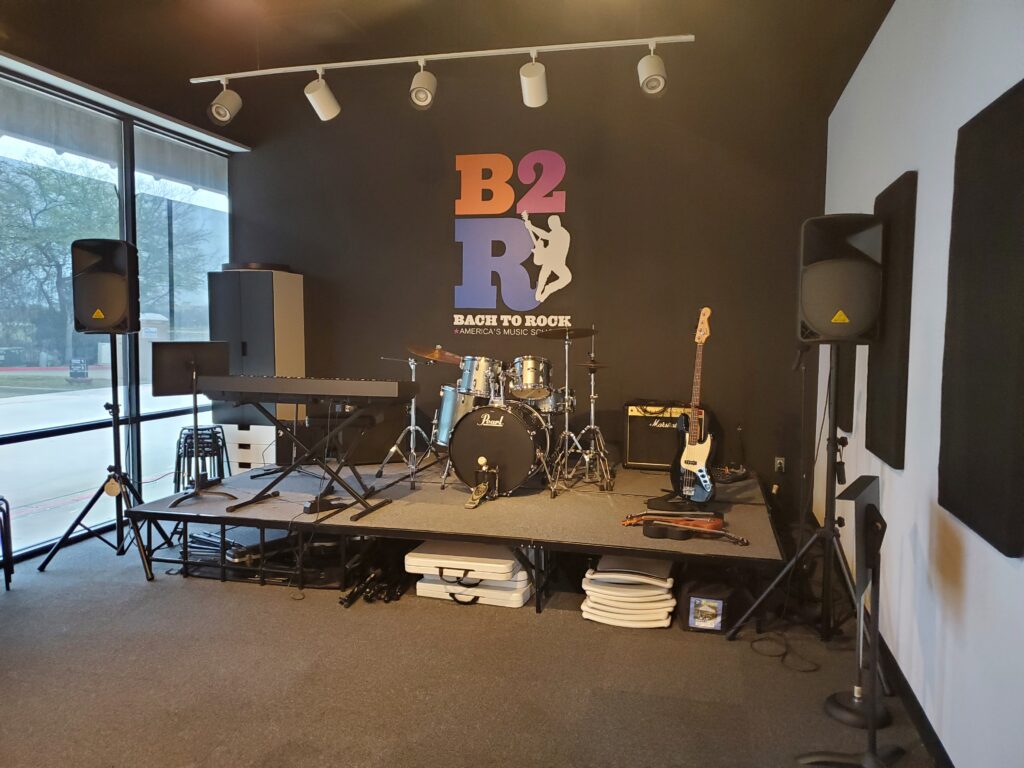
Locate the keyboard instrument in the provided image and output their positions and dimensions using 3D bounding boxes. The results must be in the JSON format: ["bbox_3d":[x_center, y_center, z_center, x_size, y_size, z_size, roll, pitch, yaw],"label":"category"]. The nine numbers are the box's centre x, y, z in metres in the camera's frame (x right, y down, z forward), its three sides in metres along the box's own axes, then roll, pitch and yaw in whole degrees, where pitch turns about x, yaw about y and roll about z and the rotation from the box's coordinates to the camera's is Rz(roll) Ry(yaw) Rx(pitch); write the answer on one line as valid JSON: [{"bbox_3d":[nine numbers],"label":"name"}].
[{"bbox_3d":[-1.243,0.032,4.627,1.310,0.145,0.290,1,5,14],"label":"keyboard instrument"}]

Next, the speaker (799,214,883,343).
[{"bbox_3d":[1.482,-0.460,3.417,0.345,0.550,0.280,1,5,13],"label":"speaker"}]

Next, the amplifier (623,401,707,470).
[{"bbox_3d":[1.165,0.393,5.819,0.600,0.500,0.280,2,5,18],"label":"amplifier"}]

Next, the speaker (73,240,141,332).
[{"bbox_3d":[-2.436,-0.583,4.666,0.345,0.550,0.280,-1,5,-7],"label":"speaker"}]

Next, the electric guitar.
[{"bbox_3d":[1.102,0.125,4.596,0.080,1.170,0.340,4,0,-40],"label":"electric guitar"}]

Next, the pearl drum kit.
[{"bbox_3d":[-0.026,0.151,5.222,1.430,1.085,1.030,1,5,16],"label":"pearl drum kit"}]

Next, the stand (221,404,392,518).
[{"bbox_3d":[-1.218,0.420,4.638,0.890,0.645,0.500,1,5,14],"label":"stand"}]

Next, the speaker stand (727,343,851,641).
[{"bbox_3d":[1.381,0.523,3.536,0.700,1.440,0.750,1,5,14],"label":"speaker stand"}]

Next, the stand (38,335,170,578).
[{"bbox_3d":[-2.459,0.409,4.870,0.790,1.430,0.650,1,5,14],"label":"stand"}]

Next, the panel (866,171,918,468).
[{"bbox_3d":[1.670,-0.271,3.402,0.045,1.210,0.610,1,5,14],"label":"panel"}]

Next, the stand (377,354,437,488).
[{"bbox_3d":[-0.737,0.244,5.356,0.480,0.870,0.470,1,5,14],"label":"stand"}]

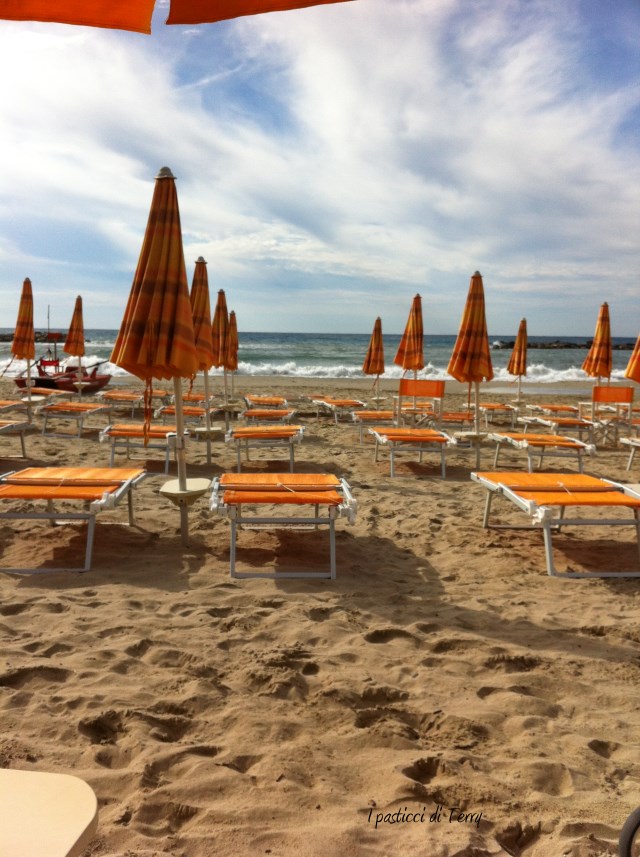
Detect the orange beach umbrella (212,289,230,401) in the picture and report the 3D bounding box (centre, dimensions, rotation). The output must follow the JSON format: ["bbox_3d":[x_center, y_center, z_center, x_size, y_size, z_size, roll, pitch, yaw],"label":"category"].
[{"bbox_3d":[-1.631,-1.140,14.323,0.380,2.310,0.380,1,6,-3],"label":"orange beach umbrella"}]

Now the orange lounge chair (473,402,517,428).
[{"bbox_3d":[3.578,-0.239,18.034,0.740,0.400,1.420,0,6,-4],"label":"orange lounge chair"}]

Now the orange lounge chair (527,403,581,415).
[{"bbox_3d":[4.983,-0.252,18.335,0.740,0.400,1.420,1,6,-2],"label":"orange lounge chair"}]

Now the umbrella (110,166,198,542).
[{"bbox_3d":[-0.977,-0.412,5.235,0.540,2.280,0.540,1,6,-3],"label":"umbrella"}]

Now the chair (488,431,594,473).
[{"bbox_3d":[2.337,0.324,9.335,0.740,0.400,1.420,1,6,-3],"label":"chair"}]

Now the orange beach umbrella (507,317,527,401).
[{"bbox_3d":[4.421,-1.318,19.394,0.420,2.299,0.420,1,6,0],"label":"orange beach umbrella"}]

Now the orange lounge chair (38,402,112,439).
[{"bbox_3d":[-3.735,-0.145,13.136,0.740,0.400,1.420,1,6,-1],"label":"orange lounge chair"}]

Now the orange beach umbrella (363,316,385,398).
[{"bbox_3d":[1.242,-1.352,19.483,0.430,2.299,0.430,1,6,0],"label":"orange beach umbrella"}]

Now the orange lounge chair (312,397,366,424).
[{"bbox_3d":[0.495,-0.334,18.124,0.740,0.400,1.420,0,6,-11],"label":"orange lounge chair"}]

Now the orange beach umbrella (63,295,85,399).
[{"bbox_3d":[-5.214,-1.661,18.374,0.440,2.300,0.440,1,6,-3],"label":"orange beach umbrella"}]

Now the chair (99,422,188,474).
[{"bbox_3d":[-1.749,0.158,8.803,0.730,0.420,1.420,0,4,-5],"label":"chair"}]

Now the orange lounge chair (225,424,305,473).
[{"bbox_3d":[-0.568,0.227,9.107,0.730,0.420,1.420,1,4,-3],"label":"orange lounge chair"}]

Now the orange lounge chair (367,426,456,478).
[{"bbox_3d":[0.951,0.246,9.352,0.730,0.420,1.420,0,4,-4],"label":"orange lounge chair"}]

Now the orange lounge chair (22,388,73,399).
[{"bbox_3d":[-5.389,-0.530,17.036,0.740,0.400,1.420,1,6,0],"label":"orange lounge chair"}]

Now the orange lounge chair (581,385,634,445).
[{"bbox_3d":[4.146,-0.170,12.489,0.600,0.890,0.520,0,6,-5],"label":"orange lounge chair"}]

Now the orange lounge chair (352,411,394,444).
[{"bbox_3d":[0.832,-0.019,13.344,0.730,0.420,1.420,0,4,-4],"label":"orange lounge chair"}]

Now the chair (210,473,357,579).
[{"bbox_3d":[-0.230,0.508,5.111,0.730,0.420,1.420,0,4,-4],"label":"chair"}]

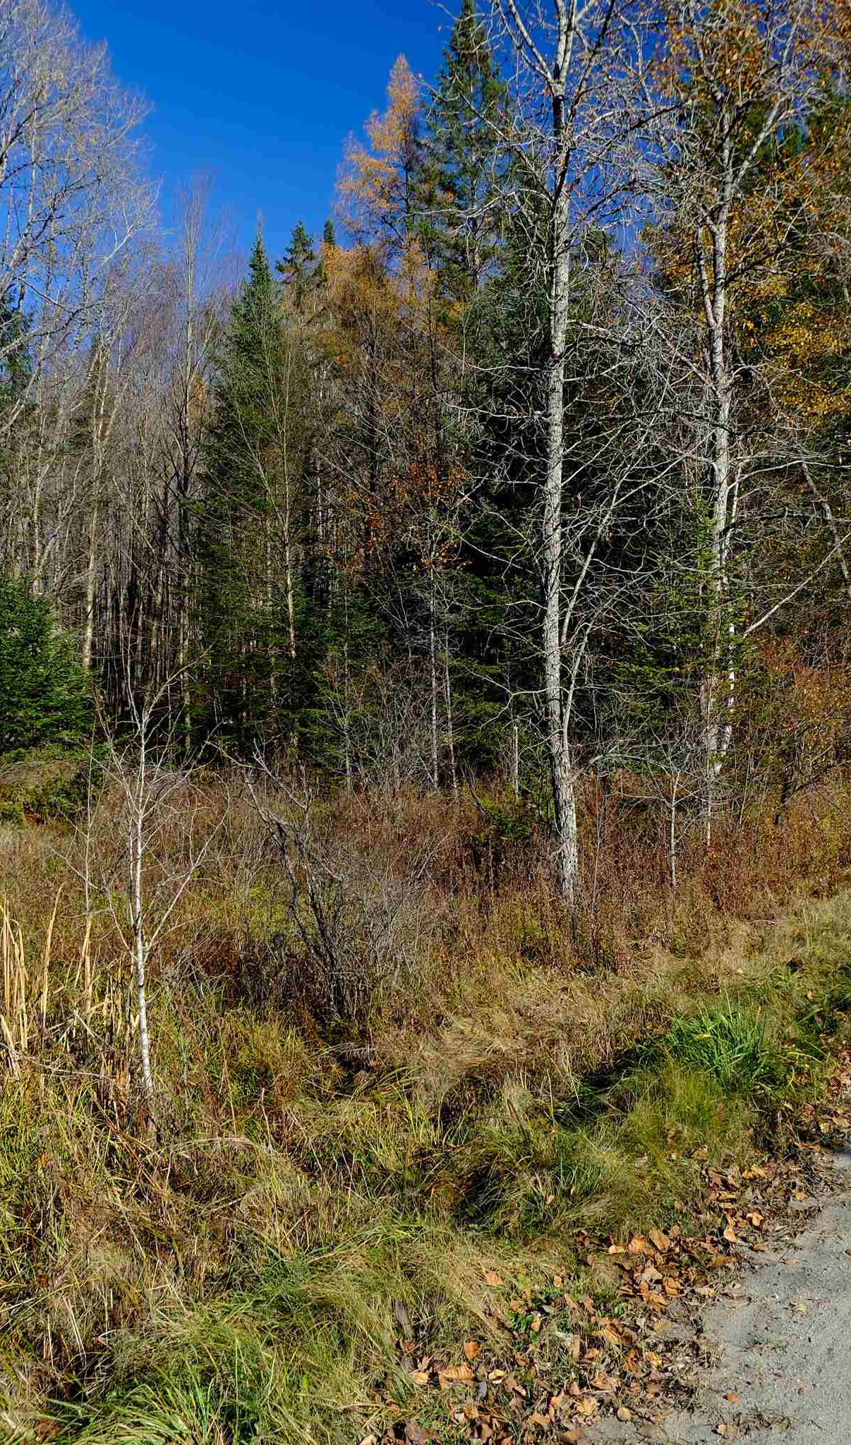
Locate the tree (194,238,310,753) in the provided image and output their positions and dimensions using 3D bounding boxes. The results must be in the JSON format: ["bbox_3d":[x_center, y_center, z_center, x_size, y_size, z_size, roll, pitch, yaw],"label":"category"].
[{"bbox_3d":[-3.848,-4.930,31.000,2.800,11.900,2.800,2,2,0],"label":"tree"}]

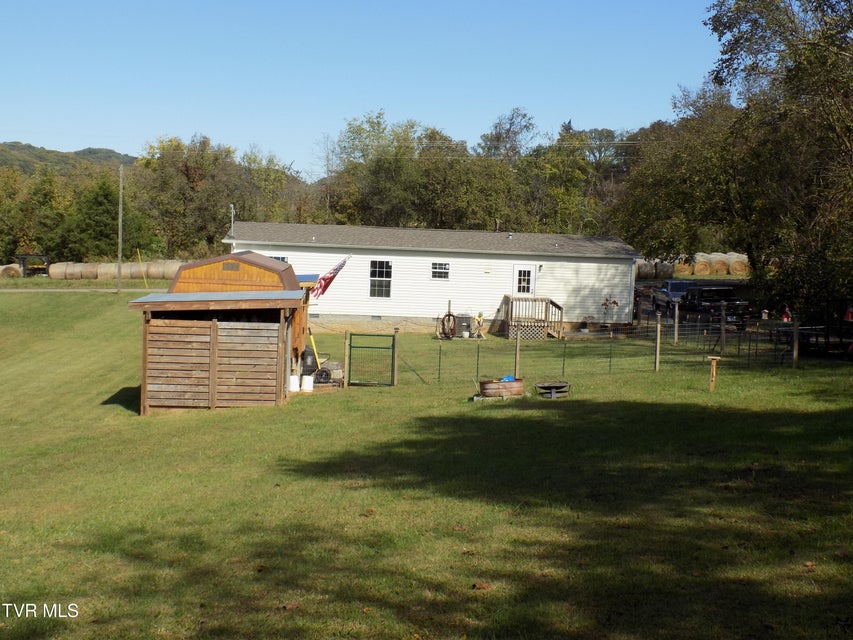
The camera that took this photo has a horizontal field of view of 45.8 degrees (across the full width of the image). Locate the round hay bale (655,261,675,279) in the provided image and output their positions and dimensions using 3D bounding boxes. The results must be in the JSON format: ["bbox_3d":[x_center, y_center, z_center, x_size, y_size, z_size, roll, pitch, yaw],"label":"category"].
[{"bbox_3d":[20.062,-4.206,85.000,1.400,1.450,1.450,2,0,-6],"label":"round hay bale"}]

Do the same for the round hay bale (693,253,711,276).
[{"bbox_3d":[23.404,-4.468,86.000,1.450,1.500,1.450,2,0,12],"label":"round hay bale"}]

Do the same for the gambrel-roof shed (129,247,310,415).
[{"bbox_3d":[-4.814,0.079,25.021,3.650,3.361,7.200,2,4,-5],"label":"gambrel-roof shed"}]

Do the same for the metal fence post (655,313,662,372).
[{"bbox_3d":[5.888,0.565,25.700,0.100,1.500,0.100,2,0,0],"label":"metal fence post"}]

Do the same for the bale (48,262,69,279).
[{"bbox_3d":[-28.444,-3.782,78.000,1.270,1.280,1.280,2,4,-5],"label":"bale"}]

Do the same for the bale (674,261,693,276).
[{"bbox_3d":[21.872,-4.400,86.000,1.450,1.450,1.400,2,0,12],"label":"bale"}]

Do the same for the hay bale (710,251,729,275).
[{"bbox_3d":[22.907,-4.222,79.000,1.320,1.320,1.300,3,4,11],"label":"hay bale"}]

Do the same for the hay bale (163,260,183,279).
[{"bbox_3d":[-22.076,-4.267,88.000,1.420,1.420,1.420,2,0,-3],"label":"hay bale"}]

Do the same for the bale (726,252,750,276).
[{"bbox_3d":[24.315,-4.172,78.500,1.400,1.380,1.300,3,4,11],"label":"bale"}]

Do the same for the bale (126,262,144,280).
[{"bbox_3d":[-22.424,-3.782,78.000,1.270,1.280,1.280,2,4,-5],"label":"bale"}]

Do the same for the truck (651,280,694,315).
[{"bbox_3d":[14.502,-1.305,57.839,2.000,1.880,5.700,2,4,2],"label":"truck"}]

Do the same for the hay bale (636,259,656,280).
[{"bbox_3d":[16.802,-3.795,77.000,1.250,1.420,1.400,2,4,-5],"label":"hay bale"}]

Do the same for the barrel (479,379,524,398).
[{"bbox_3d":[1.580,1.443,21.200,0.900,0.330,0.900,2,0,0],"label":"barrel"}]

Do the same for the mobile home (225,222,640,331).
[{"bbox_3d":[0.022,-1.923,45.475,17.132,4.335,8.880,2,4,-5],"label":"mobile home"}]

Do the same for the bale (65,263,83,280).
[{"bbox_3d":[-30.698,-4.241,88.000,1.420,1.420,1.420,2,0,-3],"label":"bale"}]

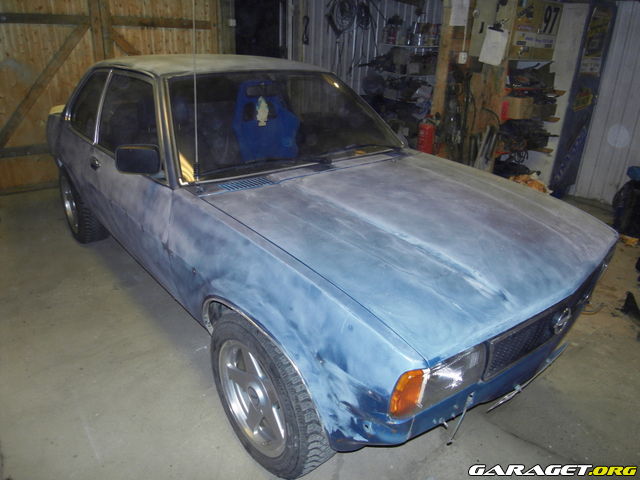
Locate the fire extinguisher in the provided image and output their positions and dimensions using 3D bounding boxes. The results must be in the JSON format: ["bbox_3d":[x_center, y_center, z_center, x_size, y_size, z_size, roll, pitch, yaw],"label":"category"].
[{"bbox_3d":[1.023,-0.943,4.348,0.170,0.500,0.170,10,24,19],"label":"fire extinguisher"}]

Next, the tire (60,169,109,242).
[{"bbox_3d":[-1.784,-0.268,3.393,0.195,0.585,0.585,-17,29,-37],"label":"tire"}]

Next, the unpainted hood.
[{"bbox_3d":[0.434,-0.099,1.761,1.390,0.145,1.150,-17,35,-37],"label":"unpainted hood"}]

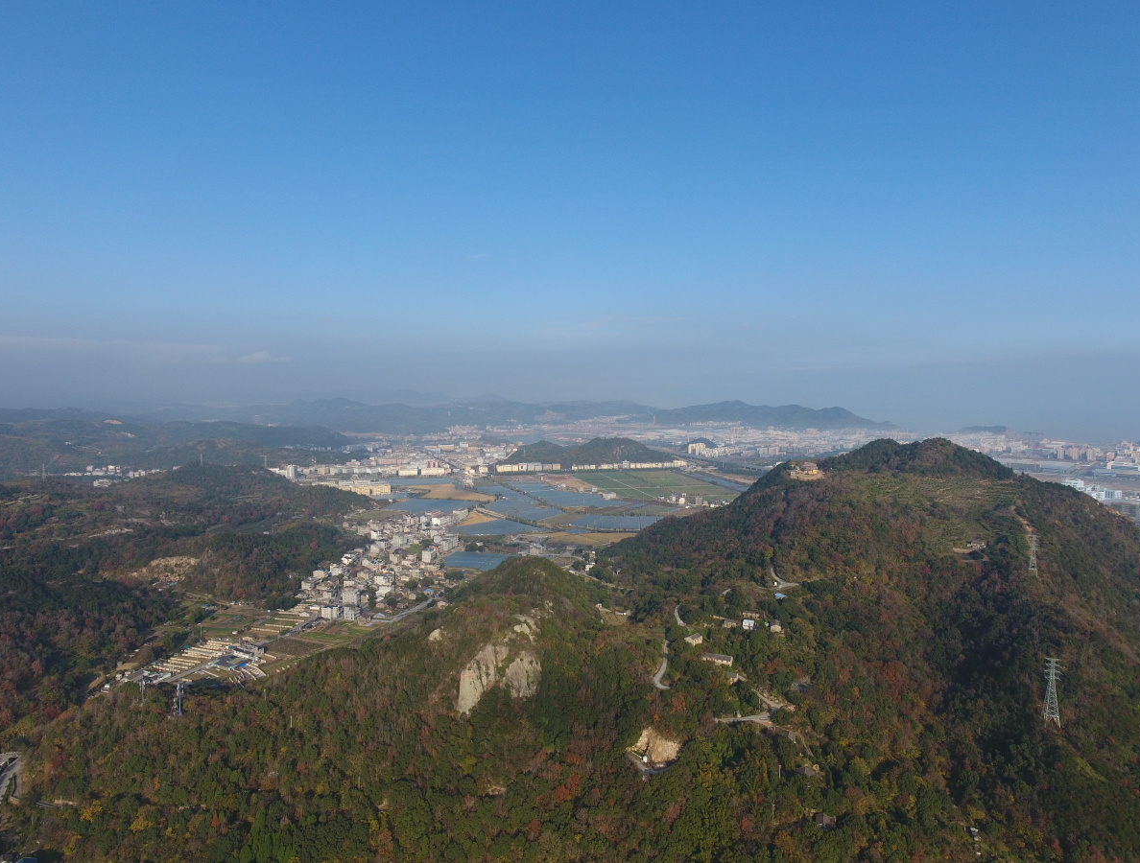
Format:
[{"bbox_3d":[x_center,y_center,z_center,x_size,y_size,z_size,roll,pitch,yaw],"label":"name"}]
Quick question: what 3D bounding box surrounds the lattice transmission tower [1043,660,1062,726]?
[{"bbox_3d":[293.888,158.993,405.699,9.600,40.400,7.500,2,2,14],"label":"lattice transmission tower"}]

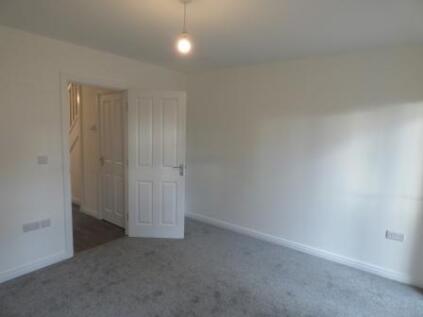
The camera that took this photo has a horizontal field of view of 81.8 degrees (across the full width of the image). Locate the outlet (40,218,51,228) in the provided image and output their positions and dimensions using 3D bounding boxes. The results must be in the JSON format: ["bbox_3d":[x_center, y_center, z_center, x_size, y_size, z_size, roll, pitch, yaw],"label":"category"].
[{"bbox_3d":[-1.711,0.680,2.533,0.012,0.087,0.087,7,9,36],"label":"outlet"}]

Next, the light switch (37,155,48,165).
[{"bbox_3d":[-1.688,0.021,2.454,0.012,0.087,0.087,7,9,36],"label":"light switch"}]

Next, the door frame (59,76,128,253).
[{"bbox_3d":[-1.362,0.071,3.006,0.130,2.040,0.890,7,9,36],"label":"door frame"}]

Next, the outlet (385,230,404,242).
[{"bbox_3d":[1.865,0.796,2.485,0.147,0.087,0.012,7,9,36],"label":"outlet"}]

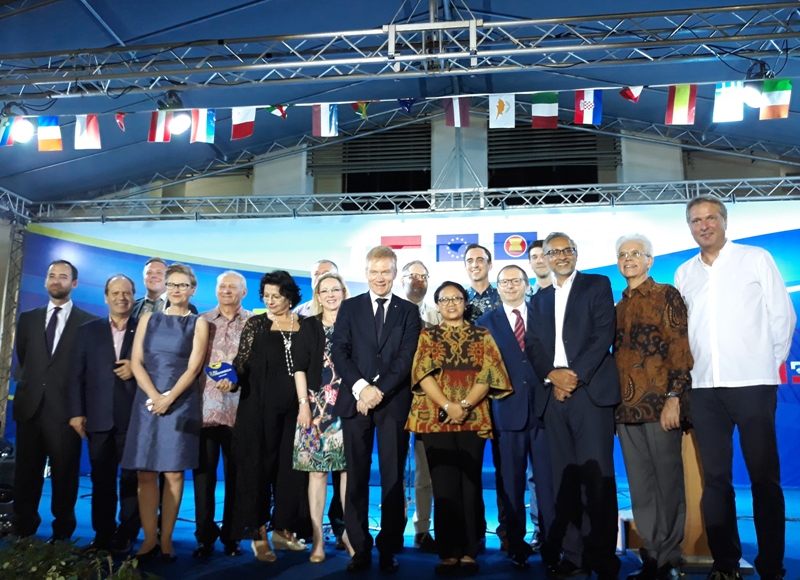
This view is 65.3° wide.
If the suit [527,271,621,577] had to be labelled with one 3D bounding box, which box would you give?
[{"bbox_3d":[0.920,0.695,3.355,0.490,1.550,0.330,-7,-12,35],"label":"suit"}]

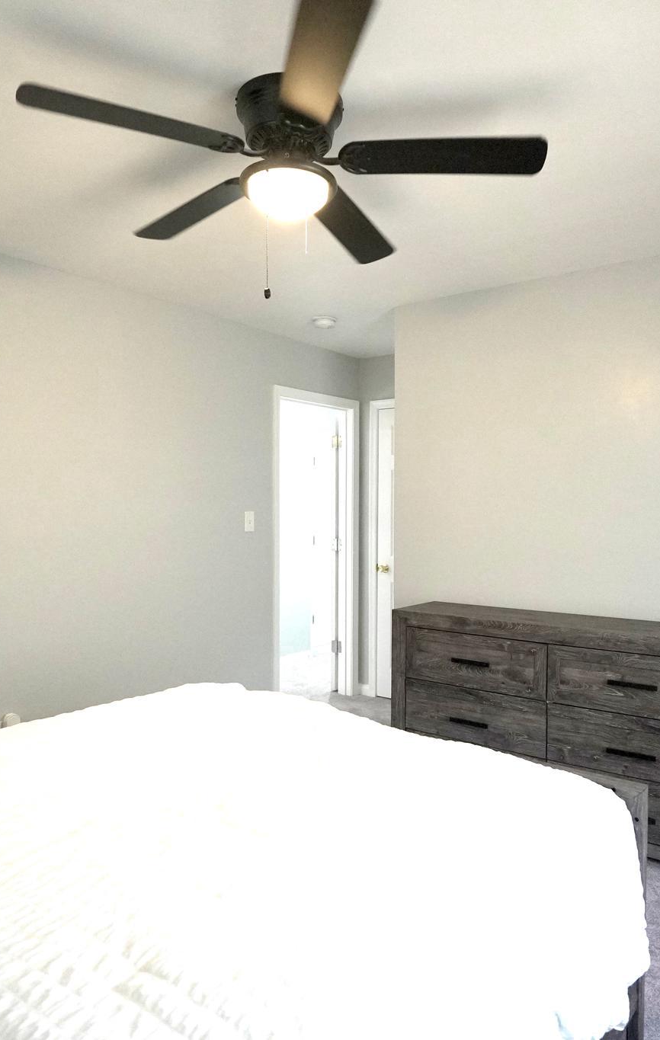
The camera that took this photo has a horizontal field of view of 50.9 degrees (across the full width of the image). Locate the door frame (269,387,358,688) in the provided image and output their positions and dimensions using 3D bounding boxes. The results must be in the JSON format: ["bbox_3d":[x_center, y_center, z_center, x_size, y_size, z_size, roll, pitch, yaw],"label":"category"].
[{"bbox_3d":[-0.107,0.226,4.633,0.130,2.107,0.902,1,1,38],"label":"door frame"}]

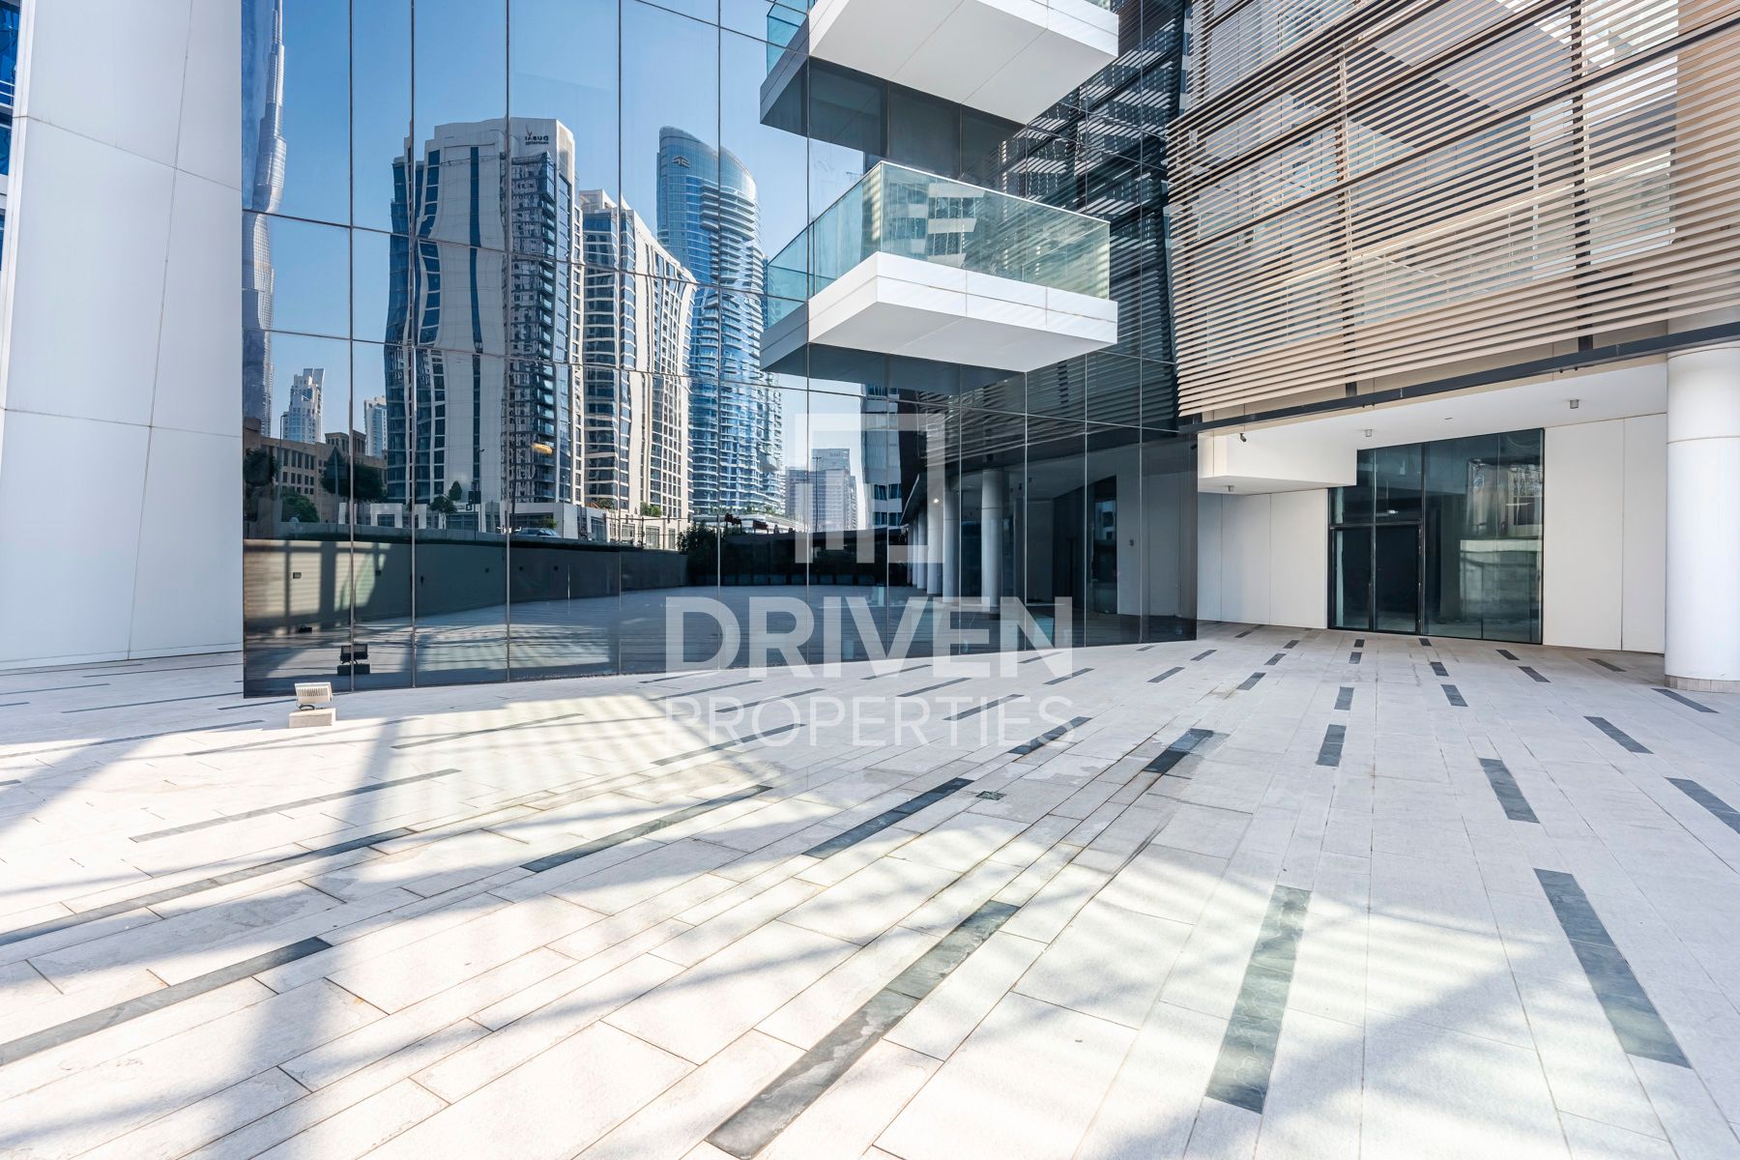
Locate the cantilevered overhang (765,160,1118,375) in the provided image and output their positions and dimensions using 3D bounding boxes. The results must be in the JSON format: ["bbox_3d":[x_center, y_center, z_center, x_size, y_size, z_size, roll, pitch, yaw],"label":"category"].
[{"bbox_3d":[1.373,-4.322,11.268,4.000,1.740,2.035,-1,1,-28],"label":"cantilevered overhang"}]

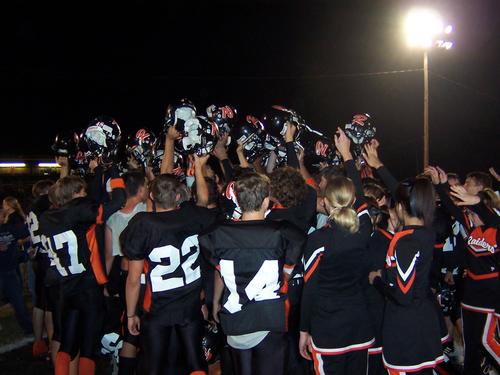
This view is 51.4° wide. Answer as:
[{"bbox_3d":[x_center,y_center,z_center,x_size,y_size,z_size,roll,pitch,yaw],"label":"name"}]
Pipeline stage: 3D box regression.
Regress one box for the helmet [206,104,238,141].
[{"bbox_3d":[-0.204,-0.481,3.850,0.300,0.250,0.230,14,-6,-21],"label":"helmet"}]

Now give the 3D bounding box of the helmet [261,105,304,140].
[{"bbox_3d":[0.239,-0.443,3.600,0.300,0.250,0.230,-7,-6,-22],"label":"helmet"}]

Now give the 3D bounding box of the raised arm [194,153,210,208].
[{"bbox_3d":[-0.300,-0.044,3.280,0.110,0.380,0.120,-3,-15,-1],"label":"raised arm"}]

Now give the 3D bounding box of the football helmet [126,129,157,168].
[{"bbox_3d":[-0.951,-0.363,4.600,0.240,0.280,0.300,-1,14,-32],"label":"football helmet"}]

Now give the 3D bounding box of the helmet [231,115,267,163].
[{"bbox_3d":[0.000,-0.353,3.750,0.230,0.260,0.300,0,-22,34],"label":"helmet"}]

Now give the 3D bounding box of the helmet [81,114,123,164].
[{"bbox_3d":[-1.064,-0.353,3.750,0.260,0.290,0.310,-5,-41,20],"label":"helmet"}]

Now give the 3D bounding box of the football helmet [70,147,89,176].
[{"bbox_3d":[-1.402,-0.215,4.300,0.290,0.250,0.230,0,0,-36],"label":"football helmet"}]

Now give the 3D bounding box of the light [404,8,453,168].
[{"bbox_3d":[14.400,-6.200,42.000,3.700,15.800,1.200,0,0,19],"label":"light"}]

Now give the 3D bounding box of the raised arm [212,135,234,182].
[{"bbox_3d":[-0.186,-0.182,3.950,0.120,0.460,0.130,-15,-6,0],"label":"raised arm"}]

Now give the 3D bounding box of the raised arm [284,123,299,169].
[{"bbox_3d":[0.283,-0.273,3.550,0.110,0.390,0.120,1,-21,0],"label":"raised arm"}]

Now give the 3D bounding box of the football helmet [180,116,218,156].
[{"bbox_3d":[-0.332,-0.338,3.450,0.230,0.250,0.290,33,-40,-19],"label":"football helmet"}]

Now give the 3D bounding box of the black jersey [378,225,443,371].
[{"bbox_3d":[0.807,0.545,2.600,0.410,0.720,0.280,0,0,-43],"label":"black jersey"}]

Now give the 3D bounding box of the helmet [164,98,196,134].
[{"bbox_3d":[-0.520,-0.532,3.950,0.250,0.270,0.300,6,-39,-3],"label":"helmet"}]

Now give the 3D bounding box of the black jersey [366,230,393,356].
[{"bbox_3d":[0.772,0.614,3.100,0.400,0.760,0.260,0,1,-9],"label":"black jersey"}]

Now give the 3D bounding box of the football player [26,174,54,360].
[{"bbox_3d":[-1.966,0.752,4.950,0.580,1.750,0.450,0,0,30],"label":"football player"}]

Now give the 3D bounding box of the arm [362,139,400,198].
[{"bbox_3d":[0.733,-0.089,2.900,0.120,0.500,0.120,-20,-35,-15],"label":"arm"}]

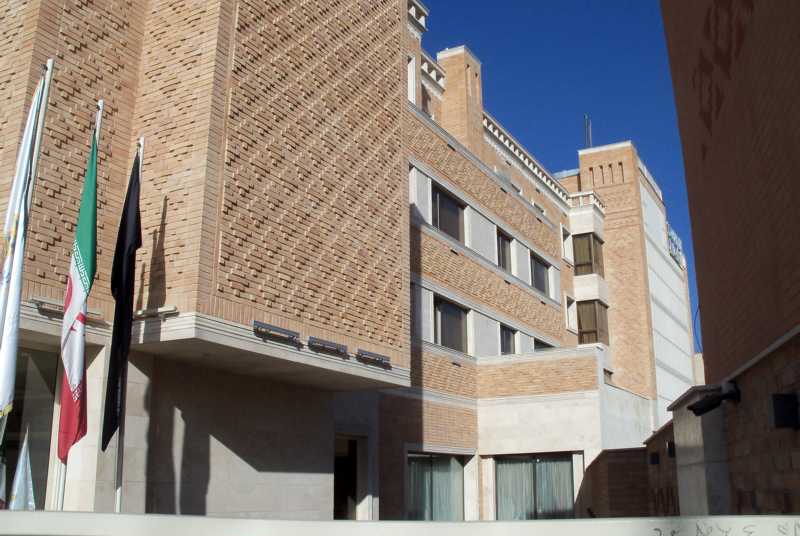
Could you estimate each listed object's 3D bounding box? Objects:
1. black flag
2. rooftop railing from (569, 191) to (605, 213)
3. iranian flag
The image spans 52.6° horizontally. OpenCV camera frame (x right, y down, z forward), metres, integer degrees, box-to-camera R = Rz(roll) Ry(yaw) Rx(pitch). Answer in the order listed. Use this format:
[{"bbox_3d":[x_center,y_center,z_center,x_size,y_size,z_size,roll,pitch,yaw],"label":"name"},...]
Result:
[{"bbox_3d":[-2.880,0.252,8.258,0.310,3.125,0.260,5,-17,-18],"label":"black flag"},{"bbox_3d":[8.046,-2.620,34.602,1.004,0.586,1.953,-9,-18,28],"label":"rooftop railing"},{"bbox_3d":[-2.911,0.169,7.389,0.330,3.112,0.260,6,-17,-21],"label":"iranian flag"}]

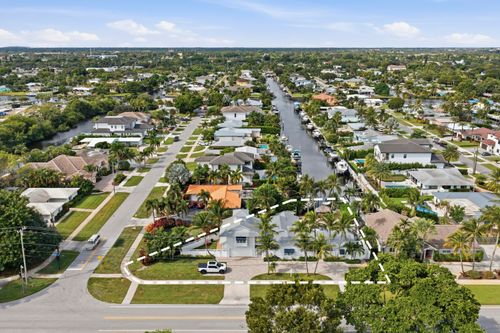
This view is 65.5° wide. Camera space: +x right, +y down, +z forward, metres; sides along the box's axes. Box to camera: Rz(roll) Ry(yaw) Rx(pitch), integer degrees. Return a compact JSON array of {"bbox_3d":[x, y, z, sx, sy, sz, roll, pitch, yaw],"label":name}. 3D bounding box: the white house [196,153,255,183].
[{"bbox_3d":[-9.000,-0.688,136.316,21.600,7.800,19.000,0,17,1],"label":"white house"}]

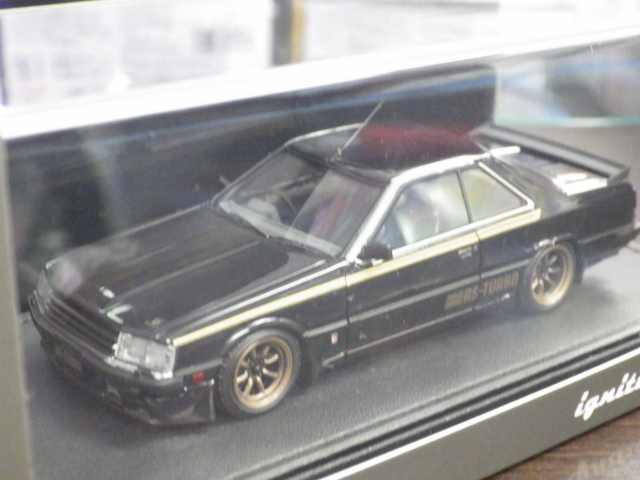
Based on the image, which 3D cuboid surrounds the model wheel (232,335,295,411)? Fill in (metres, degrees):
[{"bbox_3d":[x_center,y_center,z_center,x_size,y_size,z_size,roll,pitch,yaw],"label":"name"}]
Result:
[{"bbox_3d":[-0.009,0.018,0.182,0.010,0.010,0.004,-15,22,-38],"label":"model wheel"}]

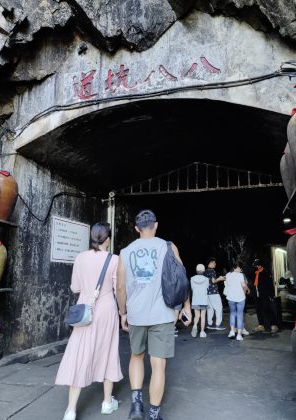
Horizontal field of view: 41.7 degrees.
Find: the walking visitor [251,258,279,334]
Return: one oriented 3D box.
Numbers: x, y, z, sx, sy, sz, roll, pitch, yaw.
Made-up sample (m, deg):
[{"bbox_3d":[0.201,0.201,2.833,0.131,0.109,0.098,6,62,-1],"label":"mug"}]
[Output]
[{"bbox_3d":[2.794,2.023,9.234,0.460,1.680,0.480,4,-11,-18],"label":"walking visitor"}]

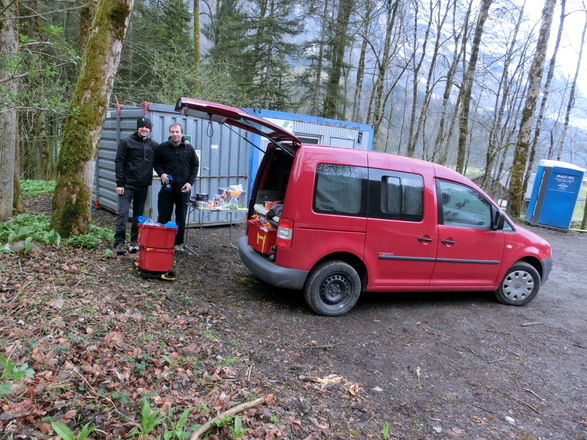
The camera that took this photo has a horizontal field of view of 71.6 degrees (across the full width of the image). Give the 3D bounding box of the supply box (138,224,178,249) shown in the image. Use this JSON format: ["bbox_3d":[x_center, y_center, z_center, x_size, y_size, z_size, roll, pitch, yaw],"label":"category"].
[{"bbox_3d":[-1.632,0.193,4.900,0.450,0.260,0.380,3,11,-19],"label":"supply box"}]

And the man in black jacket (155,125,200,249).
[{"bbox_3d":[-1.626,-0.436,5.673,0.590,1.790,0.370,0,10,-16],"label":"man in black jacket"}]

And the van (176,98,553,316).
[{"bbox_3d":[1.195,-0.103,5.499,5.170,2.130,1.840,2,11,-19],"label":"van"}]

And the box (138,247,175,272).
[{"bbox_3d":[-1.640,0.479,4.870,0.430,0.270,0.370,3,11,-19],"label":"box"}]

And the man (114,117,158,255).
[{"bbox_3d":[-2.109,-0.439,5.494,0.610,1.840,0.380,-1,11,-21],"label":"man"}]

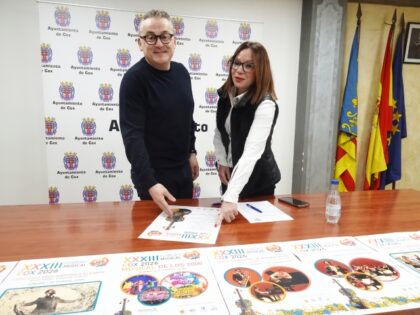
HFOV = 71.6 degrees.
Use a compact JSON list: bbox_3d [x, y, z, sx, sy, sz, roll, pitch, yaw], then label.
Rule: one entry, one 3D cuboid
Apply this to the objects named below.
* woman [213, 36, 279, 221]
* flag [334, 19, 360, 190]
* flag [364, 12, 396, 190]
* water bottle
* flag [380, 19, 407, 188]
[{"bbox_3d":[0.193,0.200,1.607,0.440,1.590,0.530,6,9,37],"label":"woman"},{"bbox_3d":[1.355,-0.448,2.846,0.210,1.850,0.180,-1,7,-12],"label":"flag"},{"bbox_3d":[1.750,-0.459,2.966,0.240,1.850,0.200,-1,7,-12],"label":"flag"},{"bbox_3d":[0.550,0.191,1.294,0.066,0.197,0.066,4,8,23],"label":"water bottle"},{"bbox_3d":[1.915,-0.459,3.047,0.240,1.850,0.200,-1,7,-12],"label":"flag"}]

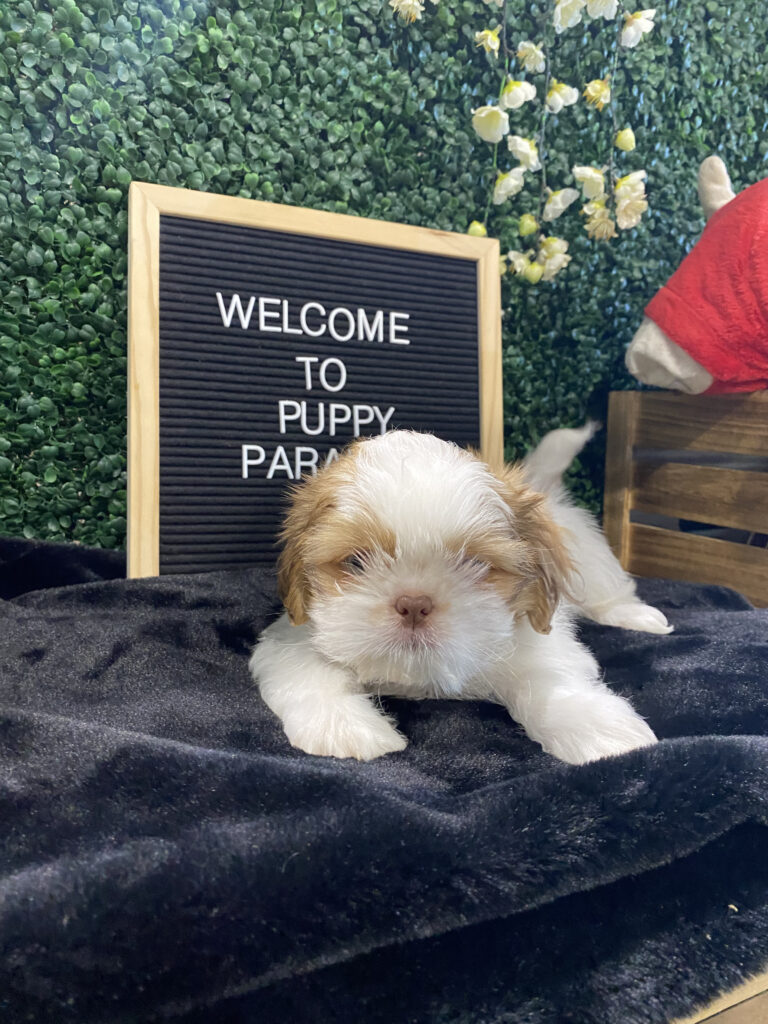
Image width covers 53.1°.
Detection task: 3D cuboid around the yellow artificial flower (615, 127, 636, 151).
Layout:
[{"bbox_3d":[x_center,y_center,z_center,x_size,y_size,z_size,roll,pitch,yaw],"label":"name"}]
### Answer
[{"bbox_3d":[0.217,-0.335,0.690,0.020,0.022,0.020,-3,9,-24],"label":"yellow artificial flower"}]

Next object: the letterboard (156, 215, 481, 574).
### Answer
[{"bbox_3d":[-0.037,-0.073,0.532,0.240,0.240,0.018,0,-2,-22],"label":"letterboard"}]

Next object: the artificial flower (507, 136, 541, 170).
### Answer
[{"bbox_3d":[0.113,-0.290,0.620,0.027,0.027,0.024,5,6,23],"label":"artificial flower"}]

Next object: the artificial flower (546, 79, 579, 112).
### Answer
[{"bbox_3d":[0.156,-0.364,0.672,0.027,0.030,0.029,8,11,40],"label":"artificial flower"}]

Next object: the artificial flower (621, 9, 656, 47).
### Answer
[{"bbox_3d":[0.218,-0.416,0.660,0.027,0.028,0.029,6,6,36],"label":"artificial flower"}]

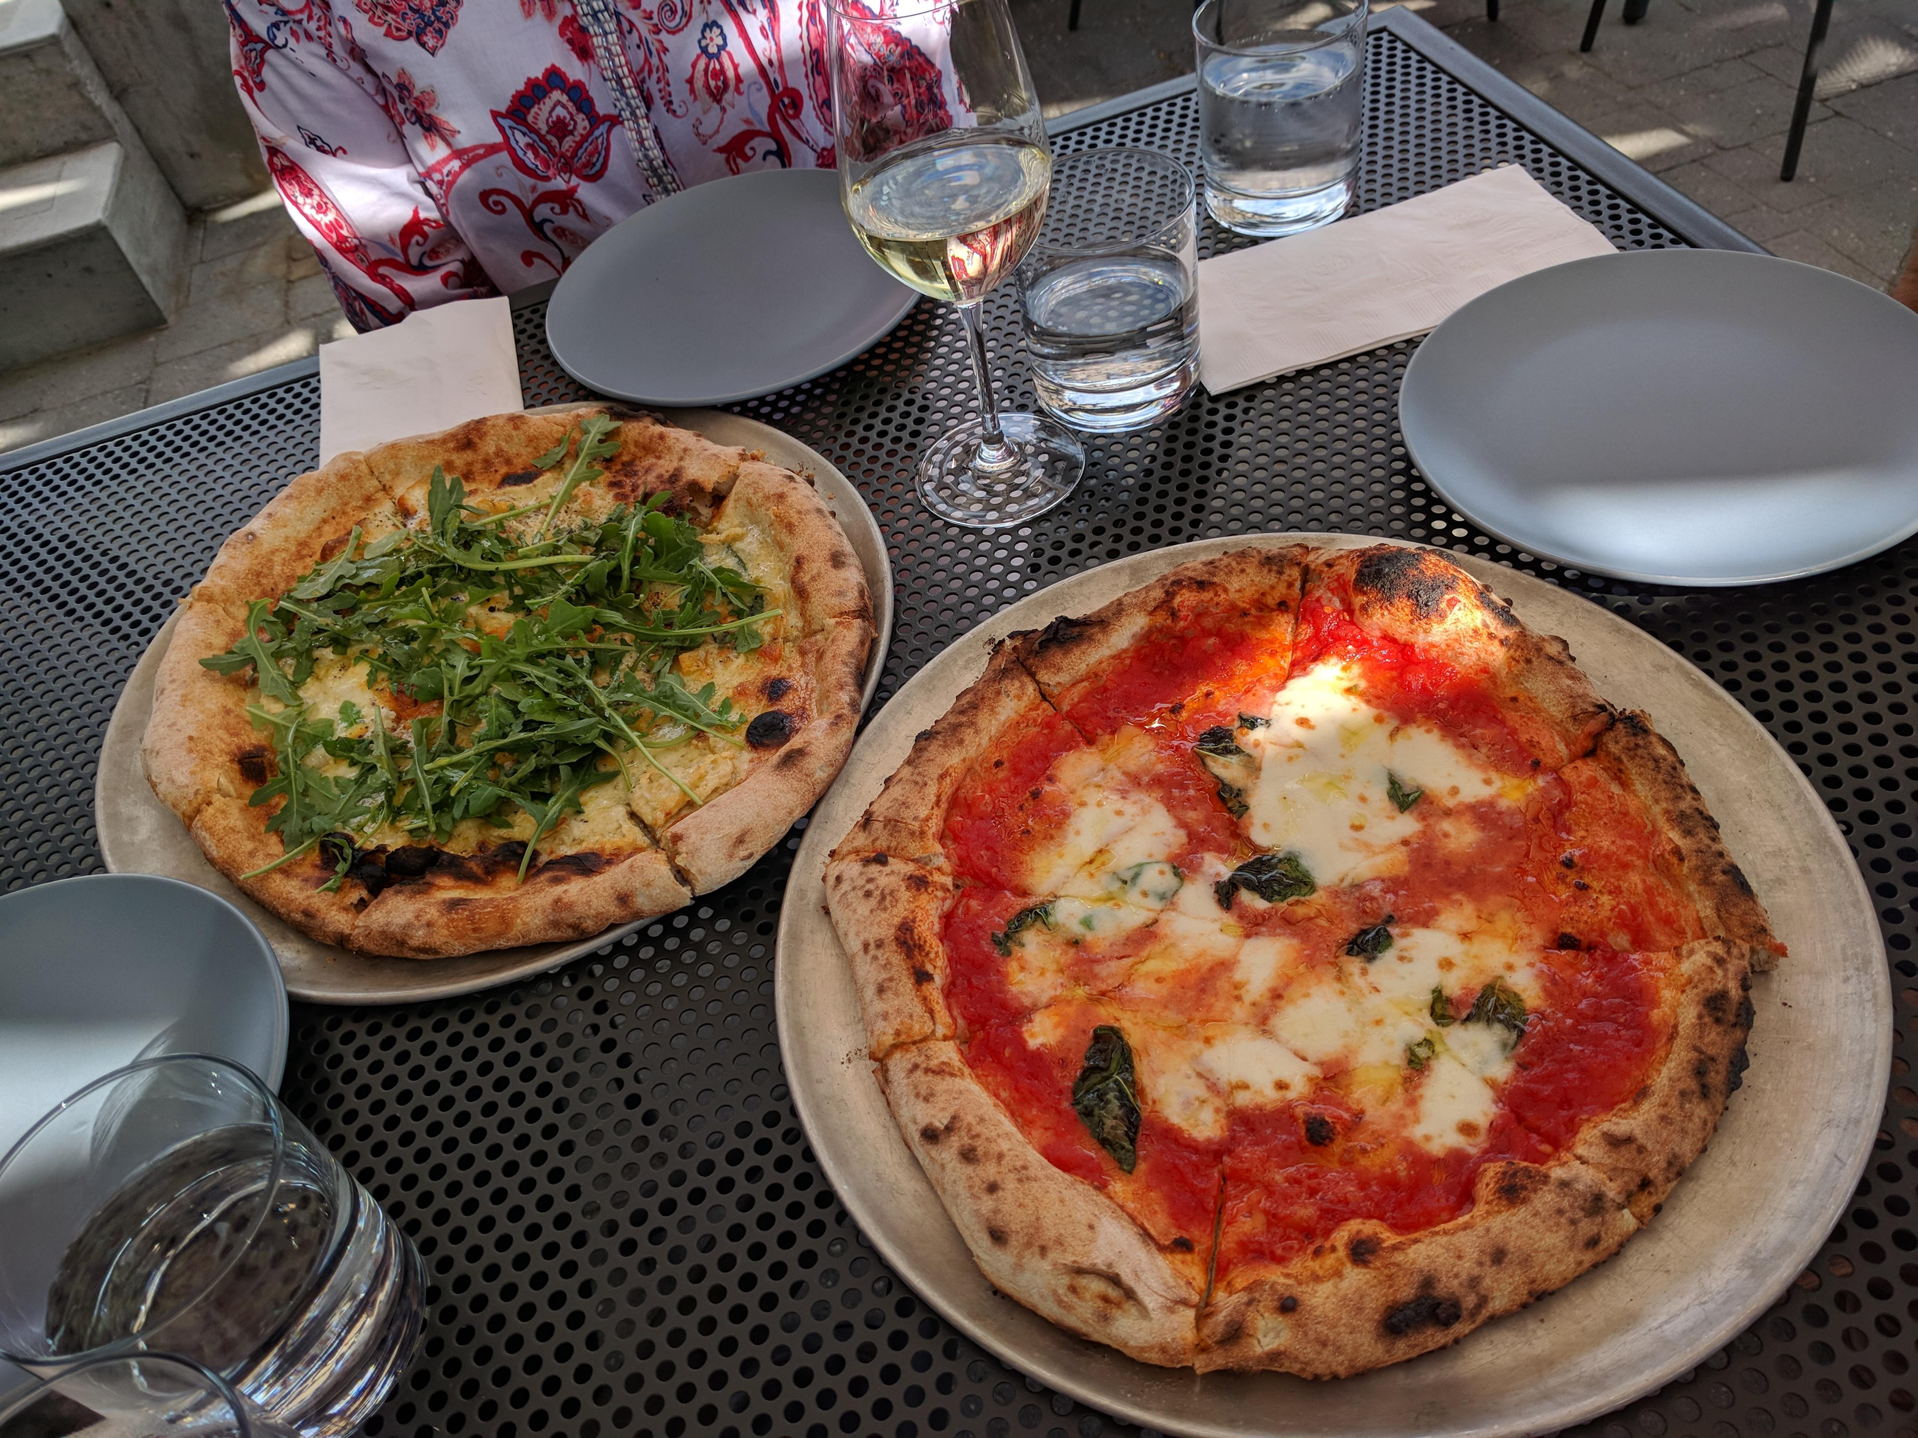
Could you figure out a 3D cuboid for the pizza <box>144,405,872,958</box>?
[{"bbox_3d":[-0.189,-0.033,0.596,0.317,0.035,0.277,25,59,29],"label":"pizza"}]

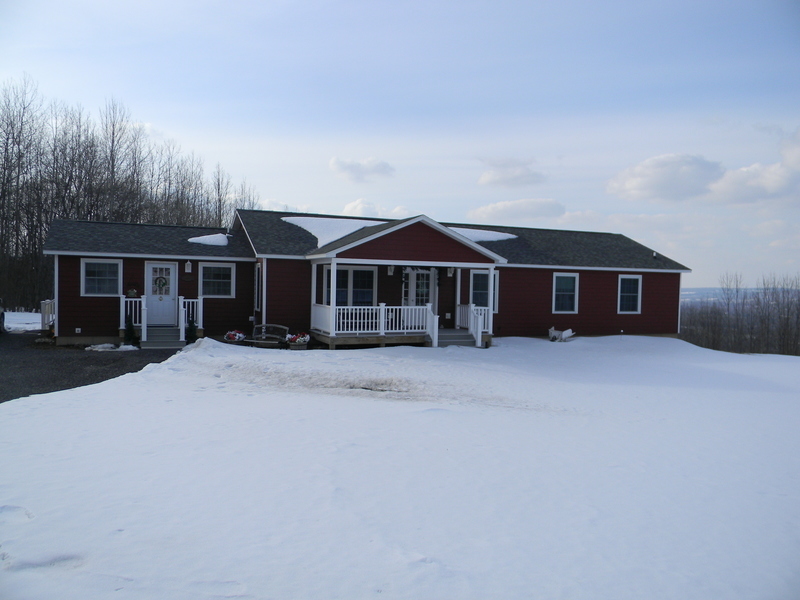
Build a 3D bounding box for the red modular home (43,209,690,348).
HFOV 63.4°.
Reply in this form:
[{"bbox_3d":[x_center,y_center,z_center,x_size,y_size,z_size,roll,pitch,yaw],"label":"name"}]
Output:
[{"bbox_3d":[-0.068,-0.895,26.259,25.040,4.970,11.520,1,2,-23],"label":"red modular home"}]

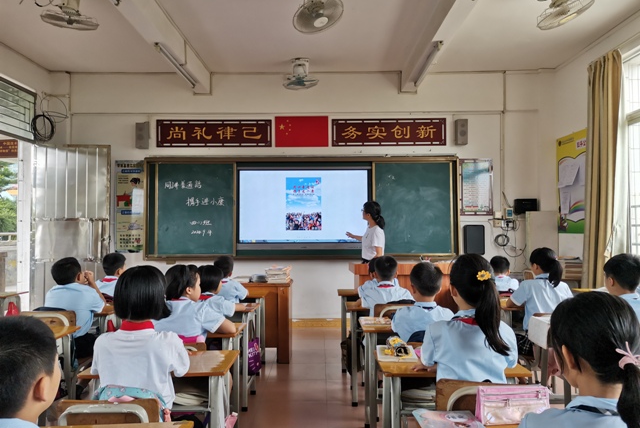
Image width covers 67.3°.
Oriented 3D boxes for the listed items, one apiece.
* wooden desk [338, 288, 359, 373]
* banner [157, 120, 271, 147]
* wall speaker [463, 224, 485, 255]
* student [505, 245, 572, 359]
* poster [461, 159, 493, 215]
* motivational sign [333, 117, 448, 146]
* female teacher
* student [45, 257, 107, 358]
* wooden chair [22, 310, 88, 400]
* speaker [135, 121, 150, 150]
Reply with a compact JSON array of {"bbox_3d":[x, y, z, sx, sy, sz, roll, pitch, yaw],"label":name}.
[{"bbox_3d":[0.470,1.082,4.529,0.600,0.710,0.410,0,-2,0],"label":"wooden desk"},{"bbox_3d":[-1.387,-1.048,6.329,1.500,0.370,0.030,0,-2,0],"label":"banner"},{"bbox_3d":[2.002,0.341,6.205,0.235,0.385,0.170,0,-2,0],"label":"wall speaker"},{"bbox_3d":[1.500,0.820,3.477,0.420,1.170,0.580,0,-2,-9],"label":"student"},{"bbox_3d":[2.035,-0.352,6.284,0.430,0.730,0.025,0,-2,0],"label":"poster"},{"bbox_3d":[0.901,-1.067,6.258,1.470,0.375,0.030,0,-2,0],"label":"motivational sign"},{"bbox_3d":[0.540,0.659,5.603,0.460,1.620,0.460,0,-2,-12],"label":"female teacher"},{"bbox_3d":[-1.540,0.832,3.043,0.410,1.090,0.580,-1,-2,10],"label":"student"},{"bbox_3d":[-1.682,1.009,3.167,0.370,0.760,0.430,0,-2,0],"label":"wooden chair"},{"bbox_3d":[-2.280,-1.018,6.203,0.135,0.340,0.160,0,-2,0],"label":"speaker"}]

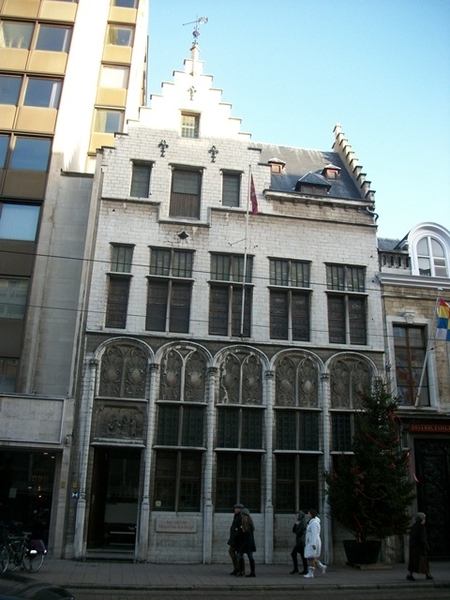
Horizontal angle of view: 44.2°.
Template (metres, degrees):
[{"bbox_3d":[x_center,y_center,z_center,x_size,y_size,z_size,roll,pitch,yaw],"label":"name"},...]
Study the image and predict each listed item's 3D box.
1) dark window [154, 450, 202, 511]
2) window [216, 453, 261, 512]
[{"bbox_3d":[-1.493,5.771,17.722,1.526,1.846,0.200,4,-19,-7],"label":"dark window"},{"bbox_3d":[0.427,5.601,17.049,1.418,1.795,0.250,4,-19,-8],"label":"window"}]

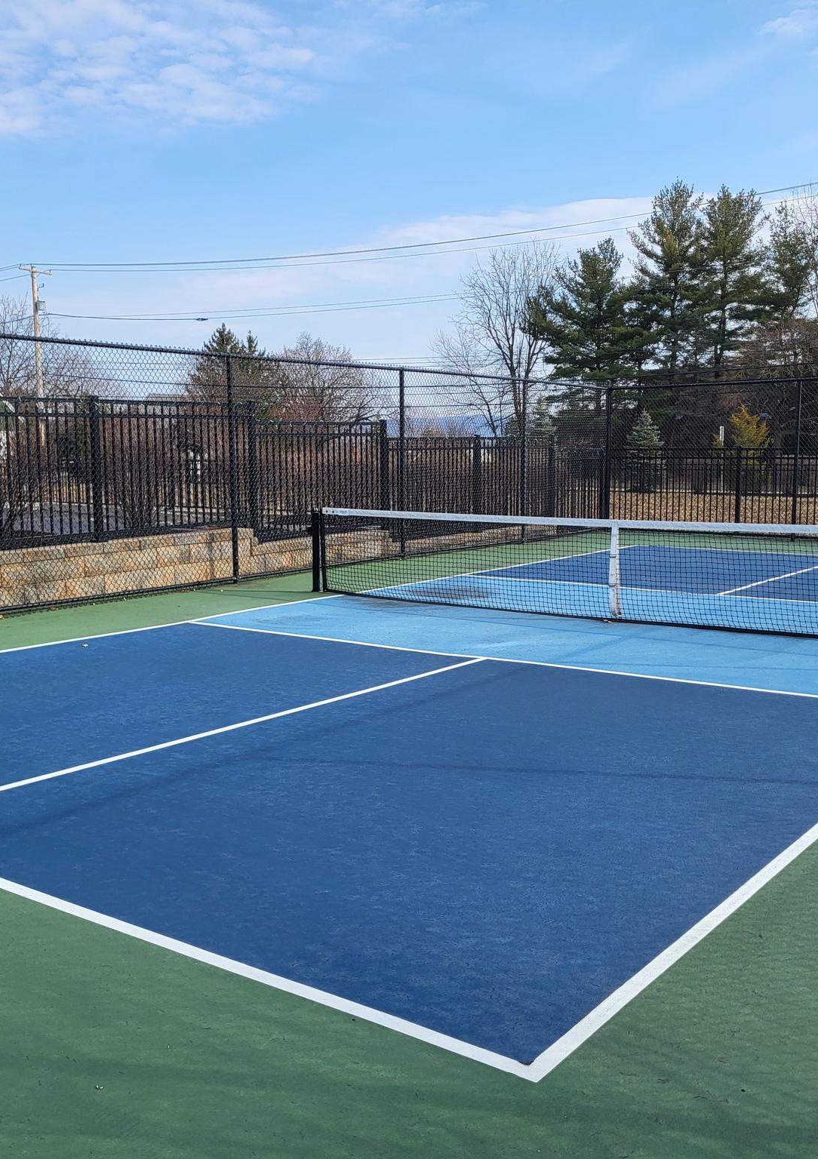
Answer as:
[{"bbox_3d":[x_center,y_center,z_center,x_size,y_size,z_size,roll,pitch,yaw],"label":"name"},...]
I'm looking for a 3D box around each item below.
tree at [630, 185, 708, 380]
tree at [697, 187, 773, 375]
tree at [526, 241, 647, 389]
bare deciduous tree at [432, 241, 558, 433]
[{"bbox_3d":[12.076,-11.369,54.001,4.080,13.830,4.080,1,7,12],"label":"tree"},{"bbox_3d":[15.096,-11.267,54.001,4.090,13.600,4.090,1,7,15],"label":"tree"},{"bbox_3d":[8.398,-10.274,55.001,5.830,11.470,5.830,1,7,9],"label":"tree"},{"bbox_3d":[4.369,-10.985,59.001,6.370,12.020,6.370,0,7,4],"label":"bare deciduous tree"}]

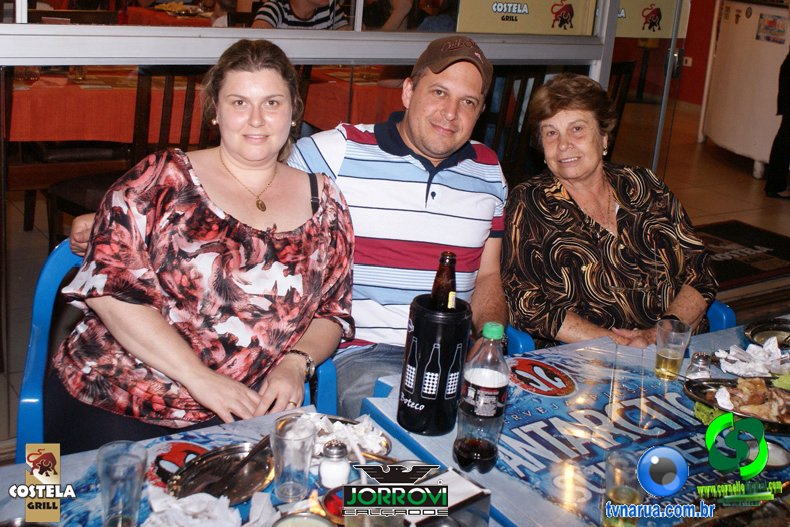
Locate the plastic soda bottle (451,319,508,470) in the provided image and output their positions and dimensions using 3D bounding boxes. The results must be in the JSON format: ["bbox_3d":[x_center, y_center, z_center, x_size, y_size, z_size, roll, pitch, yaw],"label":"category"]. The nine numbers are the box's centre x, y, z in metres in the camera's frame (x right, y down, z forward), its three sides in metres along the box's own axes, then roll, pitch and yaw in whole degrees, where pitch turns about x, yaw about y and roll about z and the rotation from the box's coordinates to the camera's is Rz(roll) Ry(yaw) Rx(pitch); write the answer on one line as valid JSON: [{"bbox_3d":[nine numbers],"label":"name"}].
[{"bbox_3d":[0.131,0.193,1.348,0.067,0.224,0.067,5,17,0],"label":"plastic soda bottle"}]

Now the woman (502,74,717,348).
[{"bbox_3d":[0.450,0.253,1.973,0.479,1.233,0.750,3,17,-6],"label":"woman"}]

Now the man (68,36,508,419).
[{"bbox_3d":[-0.211,0.219,1.793,0.887,1.302,0.780,2,17,-8],"label":"man"}]

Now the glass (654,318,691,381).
[{"bbox_3d":[0.526,0.166,1.754,0.065,0.099,0.065,5,17,0],"label":"glass"}]

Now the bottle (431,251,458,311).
[{"bbox_3d":[0.071,0.121,1.462,0.074,0.285,0.074,5,17,0],"label":"bottle"}]

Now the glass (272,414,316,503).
[{"bbox_3d":[-0.143,0.278,1.300,0.062,0.099,0.062,4,17,-1],"label":"glass"}]

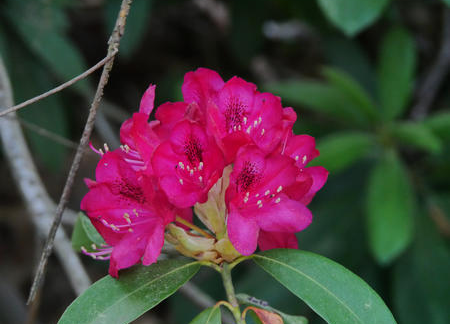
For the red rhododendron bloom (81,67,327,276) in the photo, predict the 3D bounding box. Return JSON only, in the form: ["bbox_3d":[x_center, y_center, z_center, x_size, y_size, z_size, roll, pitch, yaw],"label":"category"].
[{"bbox_3d":[-0.013,0.005,1.390,0.145,0.120,0.130,0,9,0],"label":"red rhododendron bloom"}]

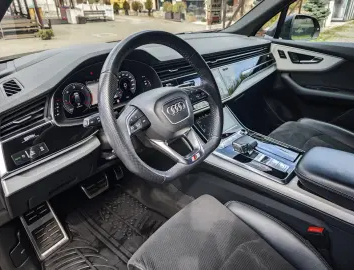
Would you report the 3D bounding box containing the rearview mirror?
[{"bbox_3d":[0.747,-0.675,1.538,0.270,0.180,0.140,-18,32,-29],"label":"rearview mirror"}]

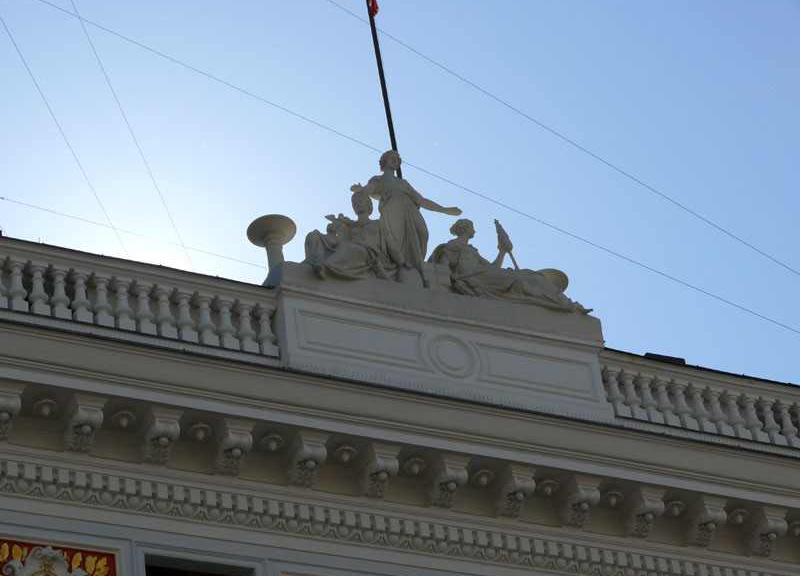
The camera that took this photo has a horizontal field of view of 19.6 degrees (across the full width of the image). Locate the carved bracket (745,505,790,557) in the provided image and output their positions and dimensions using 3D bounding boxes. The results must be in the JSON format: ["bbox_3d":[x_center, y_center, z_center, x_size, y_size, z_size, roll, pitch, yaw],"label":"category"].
[{"bbox_3d":[4.853,3.229,30.583,0.388,0.390,0.571,11,-42,-24],"label":"carved bracket"}]

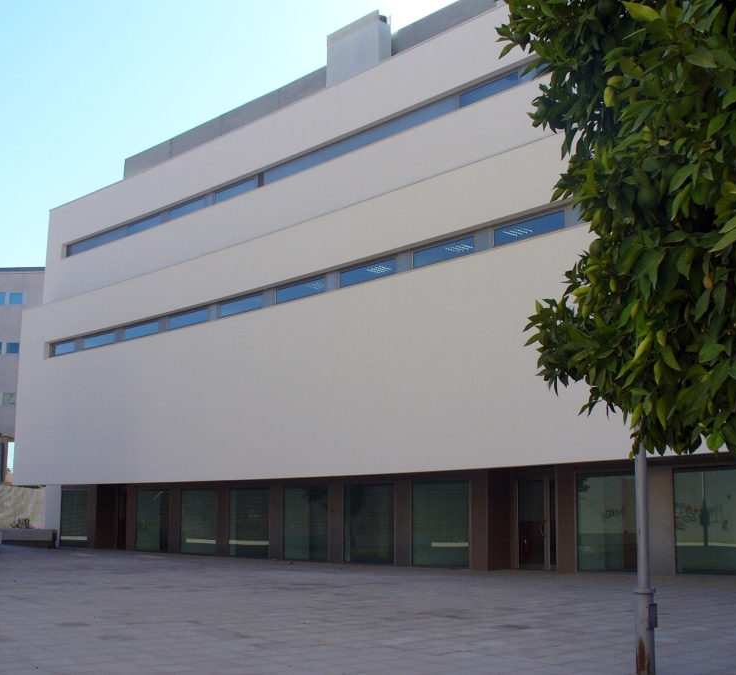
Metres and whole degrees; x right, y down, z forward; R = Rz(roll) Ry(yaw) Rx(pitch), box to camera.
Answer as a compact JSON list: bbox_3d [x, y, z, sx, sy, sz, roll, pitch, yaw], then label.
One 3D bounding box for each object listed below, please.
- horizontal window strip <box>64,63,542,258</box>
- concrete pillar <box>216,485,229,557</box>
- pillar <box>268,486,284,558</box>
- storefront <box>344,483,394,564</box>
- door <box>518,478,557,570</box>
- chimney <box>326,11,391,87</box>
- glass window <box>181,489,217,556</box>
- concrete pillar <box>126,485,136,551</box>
[{"bbox_3d":[-4.563,-5.417,34.755,0.250,0.791,26.756,11,-15,-43],"label":"horizontal window strip"},{"bbox_3d":[-5.321,6.933,36.501,0.450,2.672,0.758,11,-15,-44],"label":"concrete pillar"},{"bbox_3d":[-2.856,6.053,31.483,0.400,2.415,0.774,11,-15,-43],"label":"pillar"},{"bbox_3d":[0.053,5.500,28.421,0.120,2.344,2.110,11,-15,-43],"label":"storefront"},{"bbox_3d":[4.455,4.896,25.167,0.100,2.333,1.207,11,-15,-43],"label":"door"},{"bbox_3d":[-0.281,-8.505,28.716,0.495,1.850,2.336,9,-14,-43],"label":"chimney"},{"bbox_3d":[-6.538,7.159,37.482,0.150,2.522,2.461,11,-15,-44],"label":"glass window"},{"bbox_3d":[-9.885,7.663,41.010,0.450,2.756,0.746,11,-15,-44],"label":"concrete pillar"}]

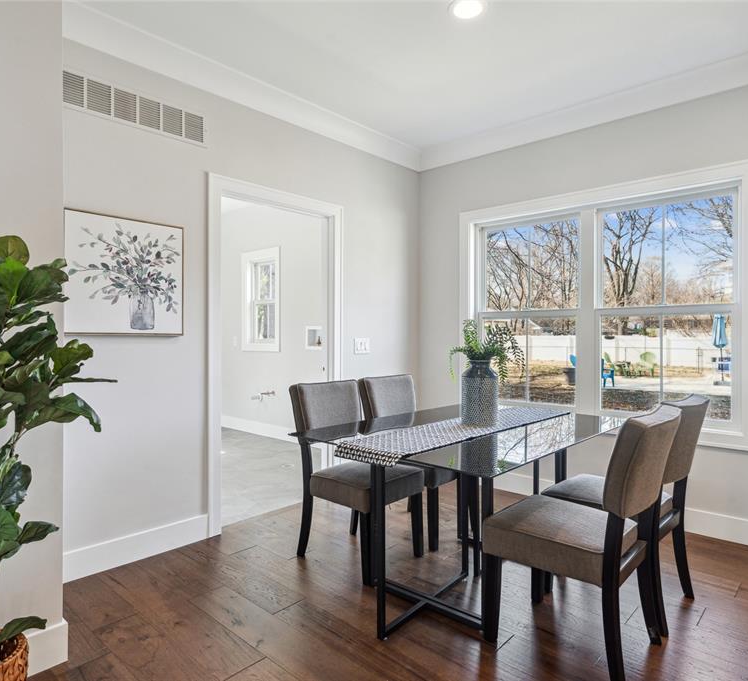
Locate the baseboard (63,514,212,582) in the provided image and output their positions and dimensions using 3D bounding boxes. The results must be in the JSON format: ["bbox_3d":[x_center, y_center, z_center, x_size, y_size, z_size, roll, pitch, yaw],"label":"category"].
[{"bbox_3d":[-1.237,1.088,2.552,0.018,0.142,0.785,0,1,45],"label":"baseboard"}]

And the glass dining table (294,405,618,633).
[{"bbox_3d":[0.490,0.786,2.320,0.965,0.750,1.430,0,1,43],"label":"glass dining table"}]

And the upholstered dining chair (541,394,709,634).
[{"bbox_3d":[1.130,0.704,2.189,0.580,0.915,0.460,0,1,43],"label":"upholstered dining chair"}]

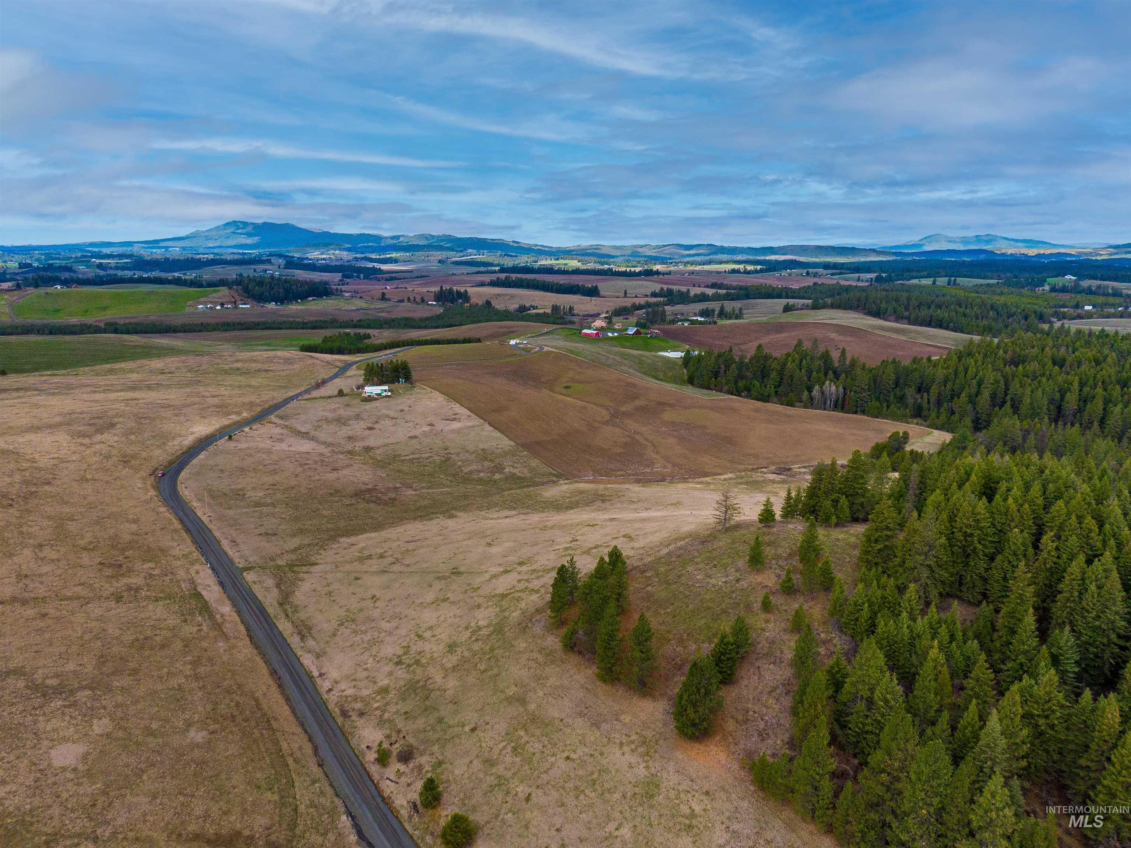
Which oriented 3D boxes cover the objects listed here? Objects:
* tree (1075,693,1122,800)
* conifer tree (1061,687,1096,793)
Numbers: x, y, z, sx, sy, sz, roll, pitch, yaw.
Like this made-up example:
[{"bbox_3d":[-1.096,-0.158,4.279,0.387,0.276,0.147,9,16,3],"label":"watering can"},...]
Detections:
[{"bbox_3d":[107.930,65.180,157.730,7.470,24.640,7.470,0,12,0],"label":"tree"},{"bbox_3d":[82.330,50.580,125.710,5.360,18.500,5.360,0,13,0],"label":"conifer tree"}]

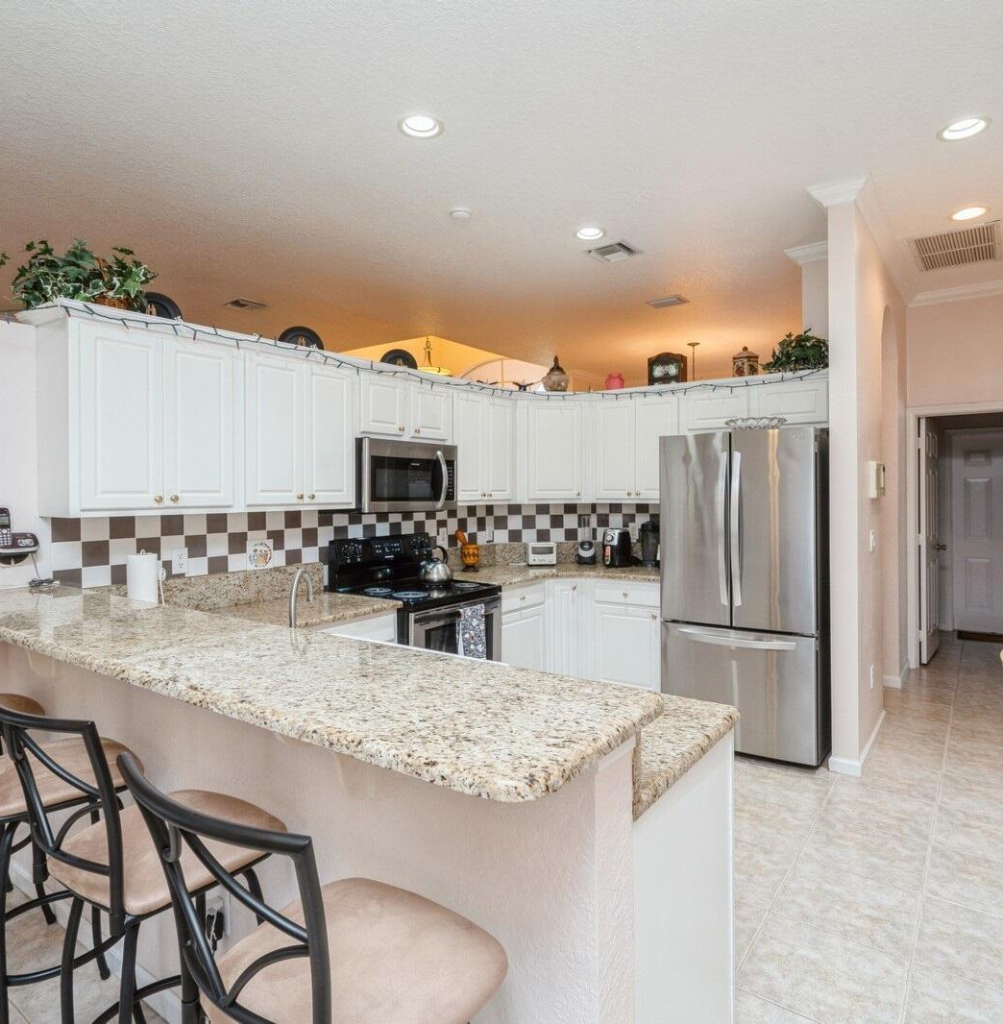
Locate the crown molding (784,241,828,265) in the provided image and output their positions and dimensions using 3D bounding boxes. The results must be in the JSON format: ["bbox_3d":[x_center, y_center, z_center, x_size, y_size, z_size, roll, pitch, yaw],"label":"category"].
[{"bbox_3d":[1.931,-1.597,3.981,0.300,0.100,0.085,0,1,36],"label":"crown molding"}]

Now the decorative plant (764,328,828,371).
[{"bbox_3d":[1.857,-0.951,3.903,0.450,0.280,0.340,1,2,38],"label":"decorative plant"}]

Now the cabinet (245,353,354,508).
[{"bbox_3d":[-1.093,-0.378,3.213,0.320,0.750,0.670,0,1,36],"label":"cabinet"}]

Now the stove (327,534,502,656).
[{"bbox_3d":[-0.478,0.761,3.721,0.710,1.205,0.760,1,2,38],"label":"stove"}]

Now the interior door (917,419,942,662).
[{"bbox_3d":[3.748,0.237,5.587,0.040,2.030,0.740,0,1,41],"label":"interior door"}]

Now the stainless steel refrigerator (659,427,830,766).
[{"bbox_3d":[1.521,0.433,3.875,0.838,1.780,0.850,0,1,36],"label":"stainless steel refrigerator"}]

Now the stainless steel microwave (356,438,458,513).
[{"bbox_3d":[-0.637,-0.195,3.773,0.390,0.409,0.764,0,1,36],"label":"stainless steel microwave"}]

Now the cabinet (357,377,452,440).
[{"bbox_3d":[-0.661,-0.595,3.812,0.330,0.370,0.762,1,2,38],"label":"cabinet"}]

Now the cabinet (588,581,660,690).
[{"bbox_3d":[0.982,0.883,4.427,0.490,0.870,0.590,0,1,37],"label":"cabinet"}]

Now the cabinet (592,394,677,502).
[{"bbox_3d":[1.008,-0.442,4.567,0.655,0.760,0.320,0,1,37],"label":"cabinet"}]

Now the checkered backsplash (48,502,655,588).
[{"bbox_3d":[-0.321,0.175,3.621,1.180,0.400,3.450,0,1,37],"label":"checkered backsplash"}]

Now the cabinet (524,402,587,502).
[{"bbox_3d":[0.359,-0.444,4.799,0.520,0.750,0.320,-1,1,-8],"label":"cabinet"}]

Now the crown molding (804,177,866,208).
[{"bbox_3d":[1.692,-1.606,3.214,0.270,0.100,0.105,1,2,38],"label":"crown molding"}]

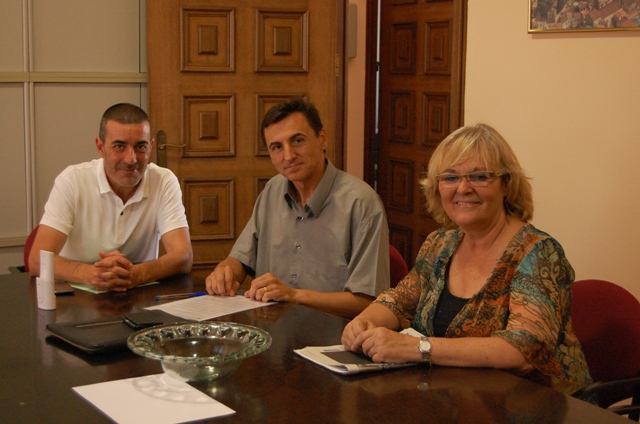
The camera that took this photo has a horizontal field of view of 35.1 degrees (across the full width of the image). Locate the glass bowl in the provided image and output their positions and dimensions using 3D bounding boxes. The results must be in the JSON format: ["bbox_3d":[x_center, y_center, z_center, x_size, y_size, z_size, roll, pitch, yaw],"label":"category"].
[{"bbox_3d":[-0.249,0.300,2.109,0.302,0.075,0.302,1,7,0],"label":"glass bowl"}]

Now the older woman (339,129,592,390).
[{"bbox_3d":[0.395,0.432,2.375,0.740,1.260,0.550,-6,10,-43],"label":"older woman"}]

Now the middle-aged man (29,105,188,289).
[{"bbox_3d":[-0.649,0.296,3.236,0.530,1.280,0.740,0,7,-8],"label":"middle-aged man"}]

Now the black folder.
[{"bbox_3d":[-0.454,0.285,2.413,0.320,0.022,0.270,-5,10,-39],"label":"black folder"}]

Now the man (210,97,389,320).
[{"bbox_3d":[-0.024,0.331,2.958,0.560,1.300,0.740,7,10,41],"label":"man"}]

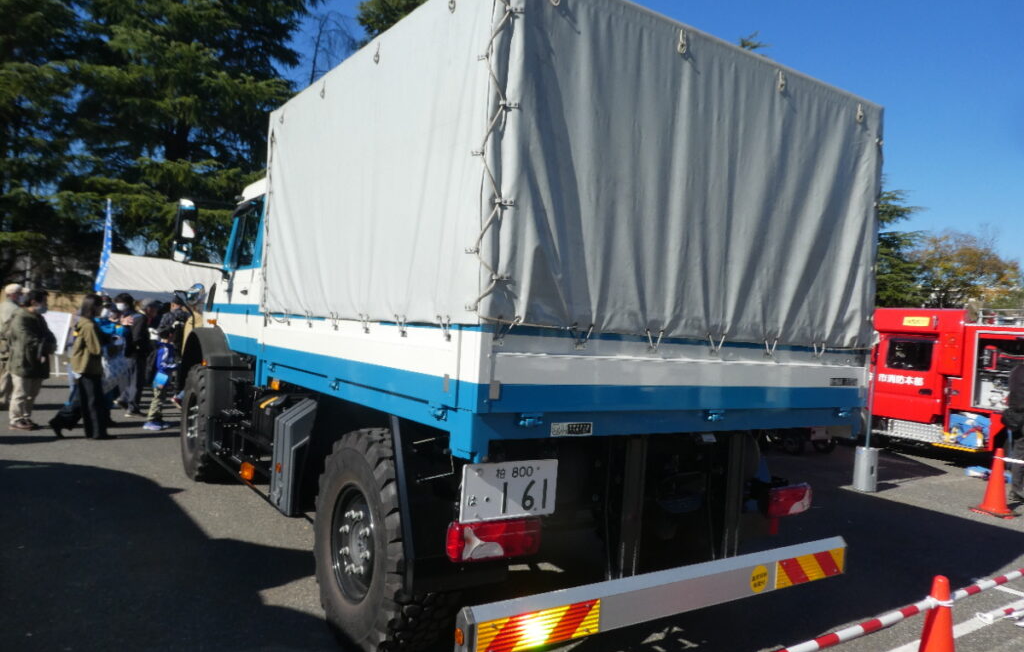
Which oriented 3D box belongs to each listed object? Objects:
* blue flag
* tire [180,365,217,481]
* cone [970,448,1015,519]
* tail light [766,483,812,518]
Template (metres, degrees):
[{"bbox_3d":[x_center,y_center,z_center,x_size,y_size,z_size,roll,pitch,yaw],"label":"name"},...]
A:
[{"bbox_3d":[-7.192,-1.400,12.500,0.450,1.680,0.150,3,0,40],"label":"blue flag"},{"bbox_3d":[-2.829,0.911,6.642,0.360,1.034,1.044,4,0,-35],"label":"tire"},{"bbox_3d":[5.173,1.637,7.574,0.380,0.690,0.380,4,0,-16],"label":"cone"},{"bbox_3d":[1.468,0.928,3.813,0.383,0.144,0.075,4,0,-34],"label":"tail light"}]

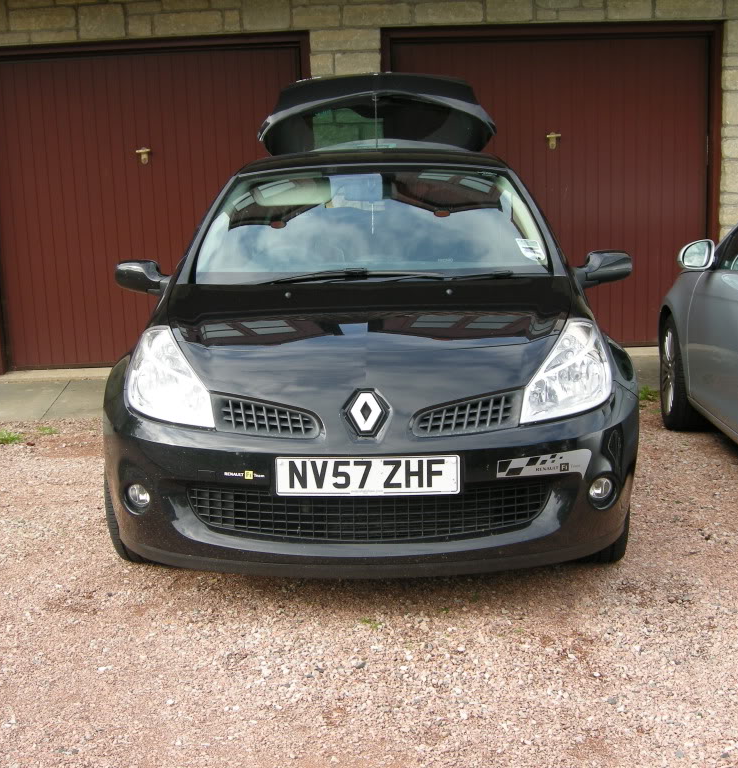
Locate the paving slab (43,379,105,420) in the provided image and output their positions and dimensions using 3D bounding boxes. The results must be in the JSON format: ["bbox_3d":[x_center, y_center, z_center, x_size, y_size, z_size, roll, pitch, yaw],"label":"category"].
[{"bbox_3d":[-1.720,0.110,7.790,0.580,0.050,0.900,-2,11,-1],"label":"paving slab"}]

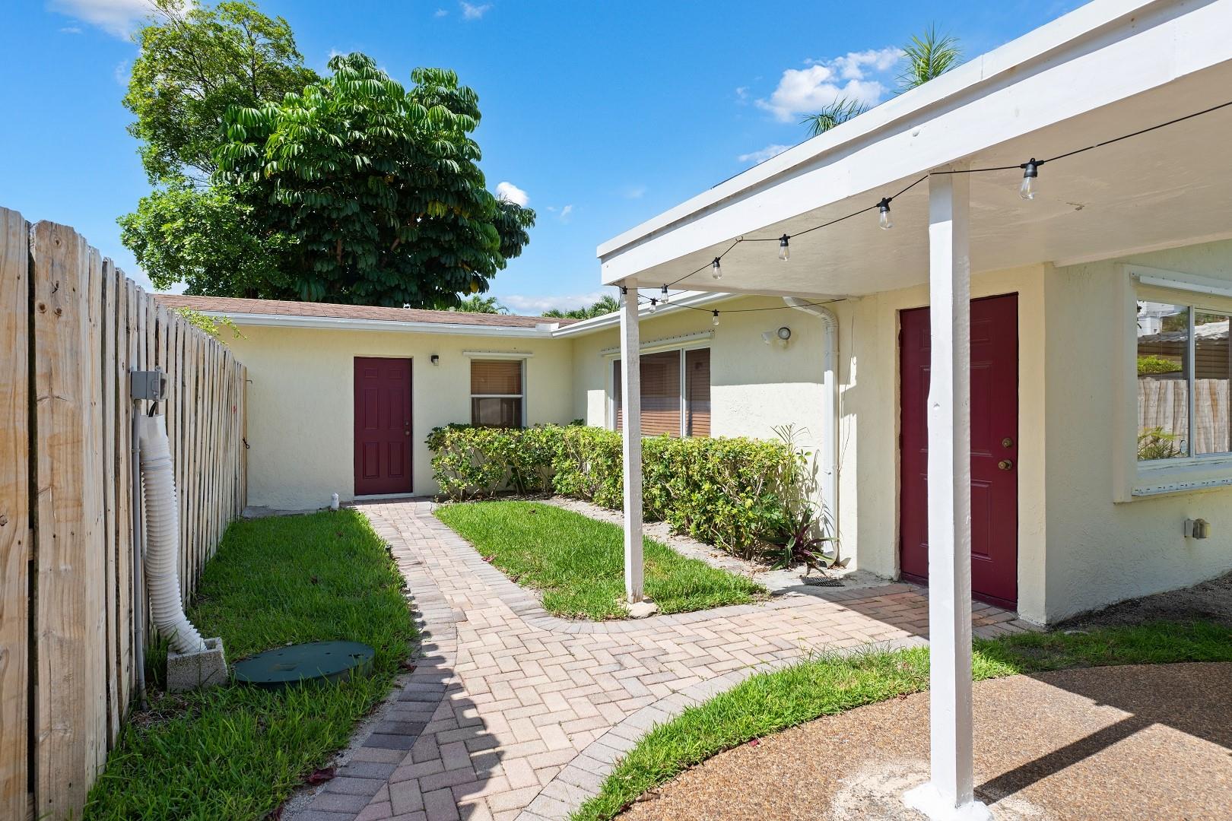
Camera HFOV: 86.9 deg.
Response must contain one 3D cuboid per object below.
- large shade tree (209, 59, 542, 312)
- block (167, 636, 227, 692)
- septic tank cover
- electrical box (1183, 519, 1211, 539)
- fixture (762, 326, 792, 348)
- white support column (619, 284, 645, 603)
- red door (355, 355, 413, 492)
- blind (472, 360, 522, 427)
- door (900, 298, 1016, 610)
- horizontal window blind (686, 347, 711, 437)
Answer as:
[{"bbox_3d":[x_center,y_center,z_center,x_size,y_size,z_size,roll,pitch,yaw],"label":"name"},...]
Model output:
[{"bbox_3d":[-5.961,-3.708,15.965,7.800,10.000,7.200,-1,1,-28],"label":"large shade tree"},{"bbox_3d":[-2.131,1.289,3.315,0.235,0.200,0.205,-1,1,-28],"label":"block"},{"bbox_3d":[-1.642,1.359,3.449,0.670,0.080,0.670,0,-2,-28],"label":"septic tank cover"},{"bbox_3d":[4.340,0.890,4.854,0.090,0.135,0.125,-1,1,-28],"label":"electrical box"},{"bbox_3d":[1.587,-0.717,6.392,0.180,0.200,0.280,-1,1,-28],"label":"fixture"},{"bbox_3d":[0.113,0.213,4.502,0.092,2.230,0.092,-1,1,-28],"label":"white support column"},{"bbox_3d":[-3.474,0.234,9.736,0.825,2.040,0.055,-1,1,-28],"label":"red door"},{"bbox_3d":[-1.929,-0.246,10.601,0.860,1.150,0.050,-1,1,-28],"label":"blind"},{"bbox_3d":[2.439,0.250,4.637,0.055,2.060,0.900,-1,1,-28],"label":"door"},{"bbox_3d":[1.008,-0.183,7.955,0.050,1.130,0.520,-1,1,-28],"label":"horizontal window blind"}]

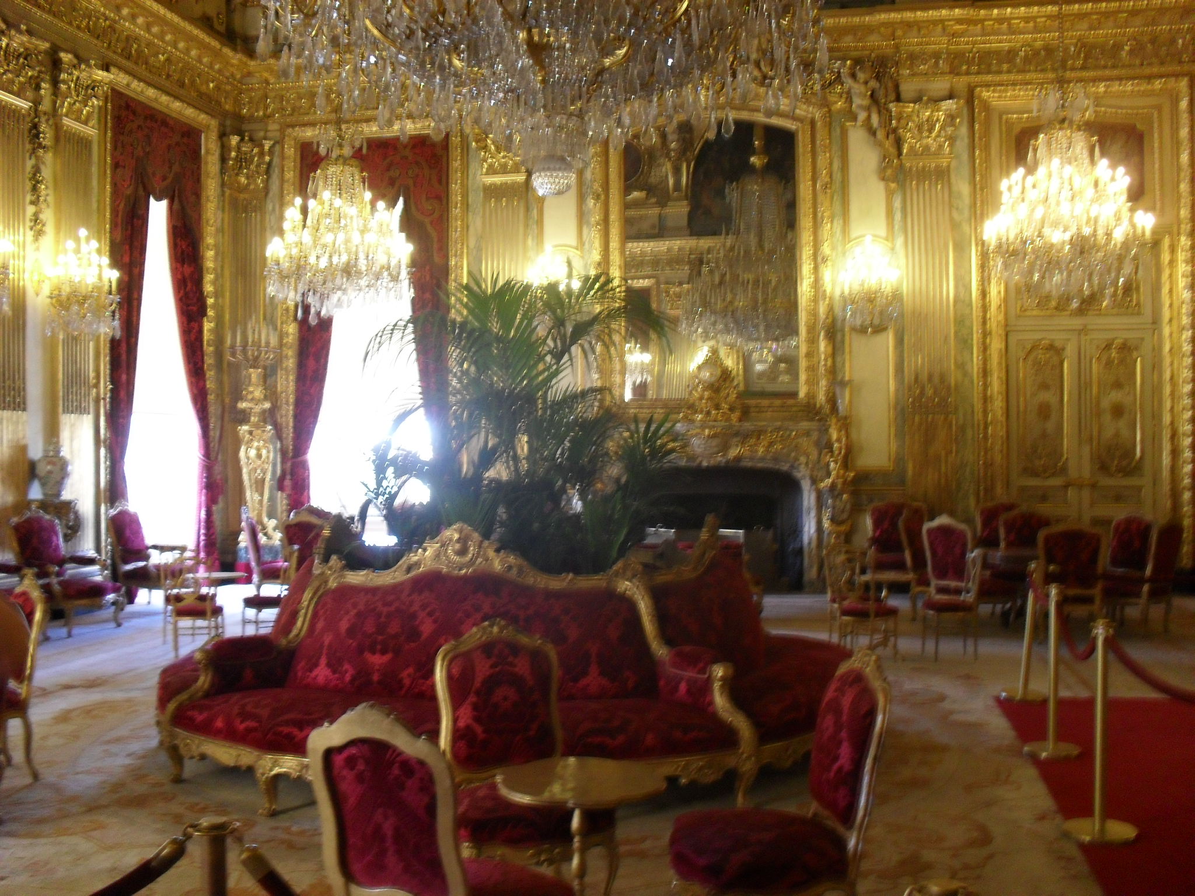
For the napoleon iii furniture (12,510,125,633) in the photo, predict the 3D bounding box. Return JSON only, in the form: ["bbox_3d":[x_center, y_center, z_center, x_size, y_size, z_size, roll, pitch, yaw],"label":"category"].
[{"bbox_3d":[-5.177,1.212,11.873,0.800,1.170,0.740,-1,-1,22],"label":"napoleon iii furniture"}]

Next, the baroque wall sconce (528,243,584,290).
[{"bbox_3d":[-0.485,-1.836,14.100,0.630,1.000,0.430,0,0,11],"label":"baroque wall sconce"}]

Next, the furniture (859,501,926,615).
[{"bbox_3d":[3.119,1.187,12.892,0.680,1.130,0.720,-1,-1,12],"label":"furniture"}]

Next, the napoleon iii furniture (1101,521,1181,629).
[{"bbox_3d":[5.136,1.168,11.414,0.680,1.100,0.720,0,-1,-41],"label":"napoleon iii furniture"}]

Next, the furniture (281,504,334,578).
[{"bbox_3d":[-3.241,1.258,13.693,0.620,1.200,0.650,-1,-1,27],"label":"furniture"}]

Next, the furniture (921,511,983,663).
[{"bbox_3d":[2.946,1.153,10.124,0.470,1.180,0.480,-1,-1,3],"label":"furniture"}]

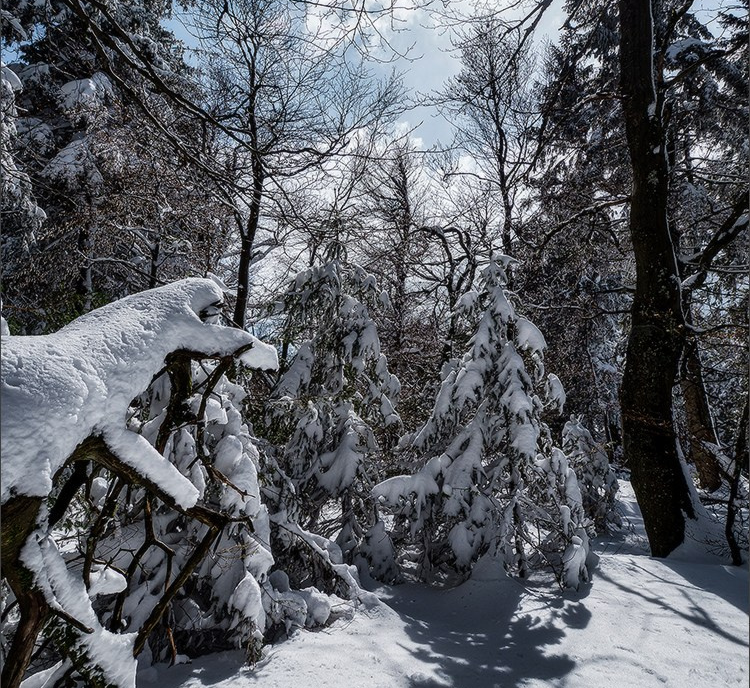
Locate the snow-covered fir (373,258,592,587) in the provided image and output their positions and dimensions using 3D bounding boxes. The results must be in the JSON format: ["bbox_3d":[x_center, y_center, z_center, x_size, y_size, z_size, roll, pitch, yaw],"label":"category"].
[{"bbox_3d":[1.276,0.753,6.216,2.350,3.833,2.200,0,-9,0],"label":"snow-covered fir"}]

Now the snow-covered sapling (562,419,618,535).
[{"bbox_3d":[3.636,2.294,9.362,1.200,1.959,1.200,0,-9,0],"label":"snow-covered sapling"}]

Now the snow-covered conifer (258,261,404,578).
[{"bbox_3d":[-0.548,0.719,6.738,1.750,4.092,1.750,0,-9,0],"label":"snow-covered conifer"}]

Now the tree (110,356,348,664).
[{"bbox_3d":[-1.261,1.165,4.497,1.950,2.390,1.750,0,-9,0],"label":"tree"}]

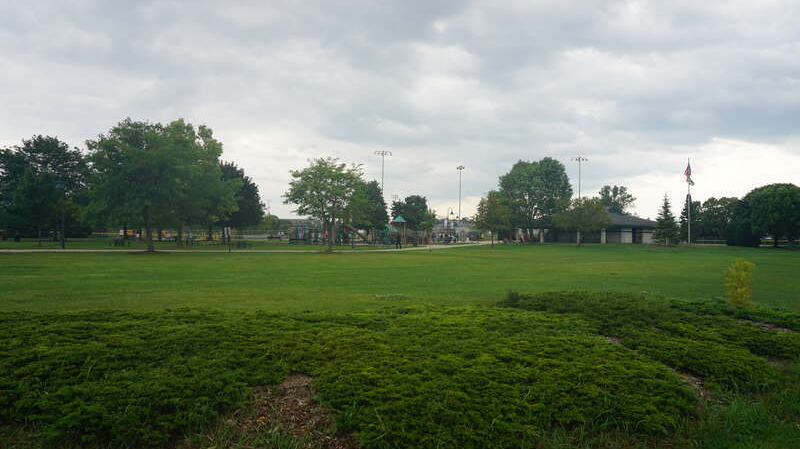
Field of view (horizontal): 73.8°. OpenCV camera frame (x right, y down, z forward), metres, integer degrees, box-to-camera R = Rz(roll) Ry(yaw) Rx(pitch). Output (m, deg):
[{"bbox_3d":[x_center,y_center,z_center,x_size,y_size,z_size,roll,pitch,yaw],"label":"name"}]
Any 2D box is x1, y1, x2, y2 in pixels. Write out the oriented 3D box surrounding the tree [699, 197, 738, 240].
[{"bbox_3d":[65.710,-0.830,110.000,8.250,9.900,8.000,0,-1,0],"label":"tree"}]

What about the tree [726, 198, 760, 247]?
[{"bbox_3d":[52.260,-0.300,81.000,5.320,7.290,5.300,0,-1,0],"label":"tree"}]

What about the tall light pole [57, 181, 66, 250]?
[{"bbox_3d":[-41.300,-1.130,65.000,1.000,8.350,0.600,0,-1,0],"label":"tall light pole"}]

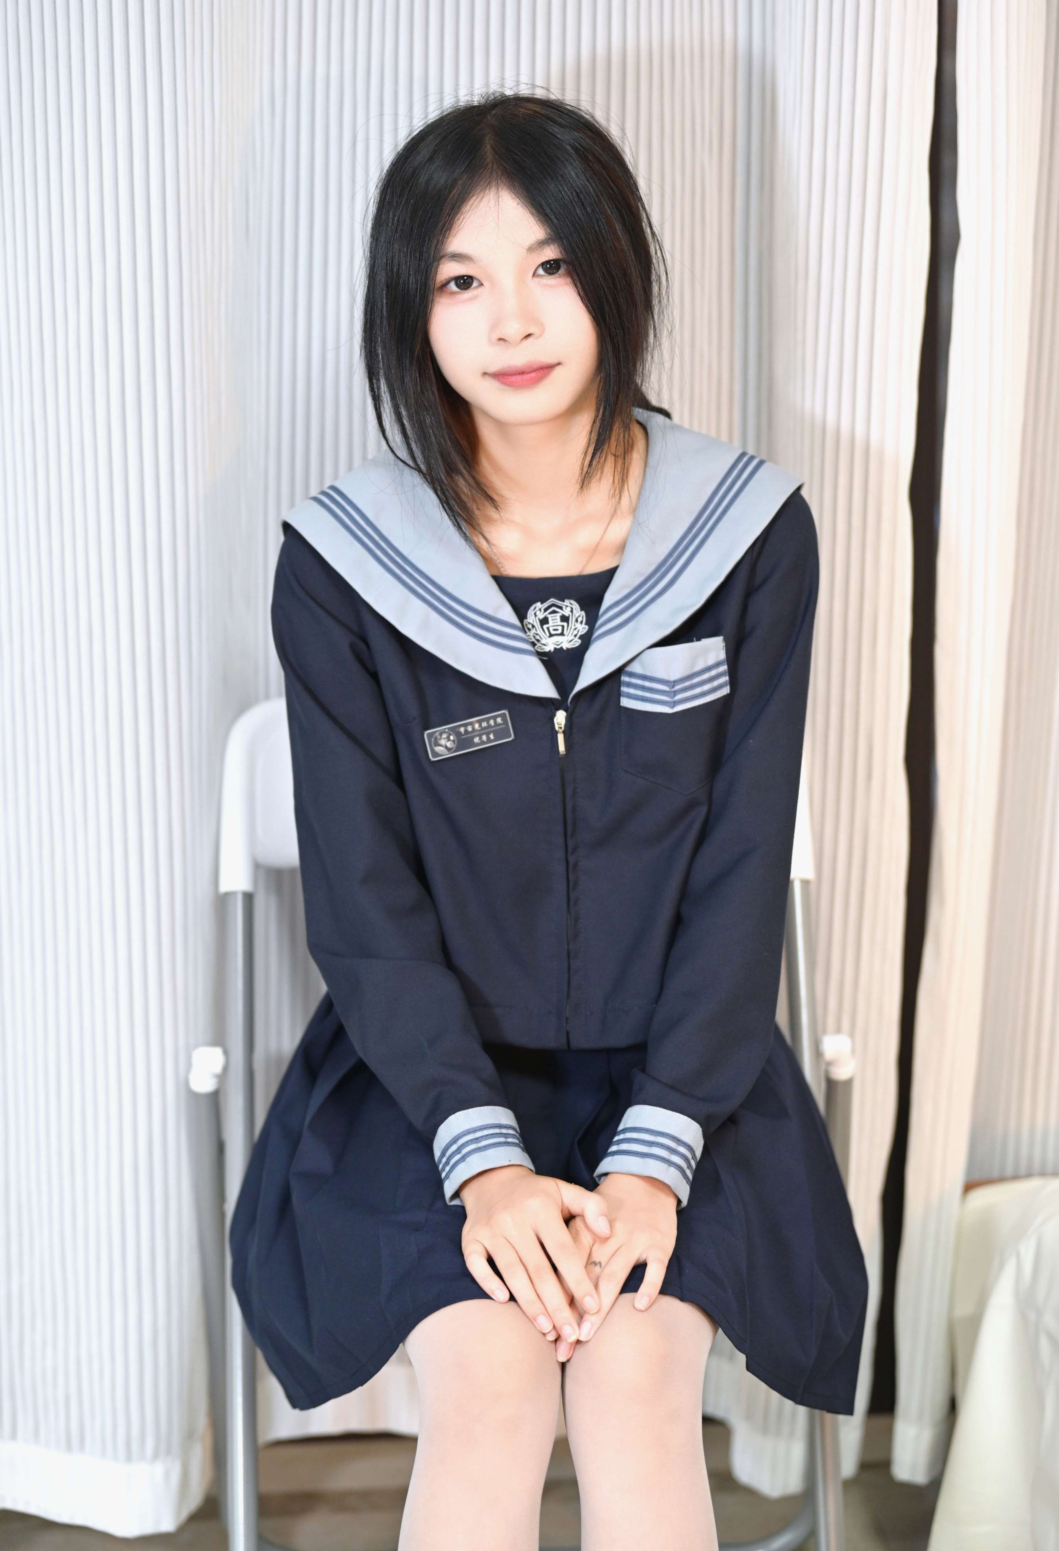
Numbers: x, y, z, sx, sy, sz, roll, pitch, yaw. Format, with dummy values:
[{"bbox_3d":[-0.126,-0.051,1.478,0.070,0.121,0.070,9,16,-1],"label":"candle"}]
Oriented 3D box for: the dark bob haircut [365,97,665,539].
[{"bbox_3d":[-0.010,-0.335,2.490,0.220,0.305,0.240,-5,11,1],"label":"dark bob haircut"}]

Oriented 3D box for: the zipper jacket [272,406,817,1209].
[{"bbox_3d":[0.011,0.008,2.430,0.390,0.475,0.400,-1,14,-5],"label":"zipper jacket"}]

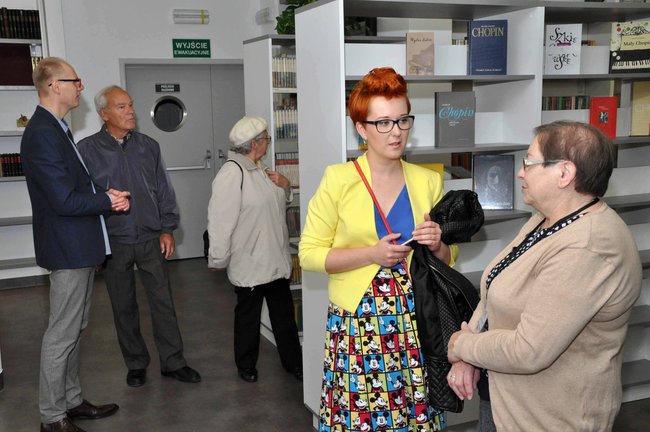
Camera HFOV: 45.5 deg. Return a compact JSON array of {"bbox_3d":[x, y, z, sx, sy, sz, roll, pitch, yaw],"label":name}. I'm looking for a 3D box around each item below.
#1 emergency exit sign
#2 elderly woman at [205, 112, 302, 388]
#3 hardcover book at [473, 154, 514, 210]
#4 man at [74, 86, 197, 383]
[{"bbox_3d":[-1.386,-1.745,8.089,0.400,0.197,0.010,-5,9,-24],"label":"emergency exit sign"},{"bbox_3d":[-0.391,0.203,4.533,0.430,1.535,0.500,5,10,38],"label":"elderly woman"},{"bbox_3d":[0.784,-0.158,3.600,0.195,0.250,0.025,-1,3,4],"label":"hardcover book"},{"bbox_3d":[-1.085,0.127,4.514,0.600,1.720,0.420,-5,9,-27],"label":"man"}]

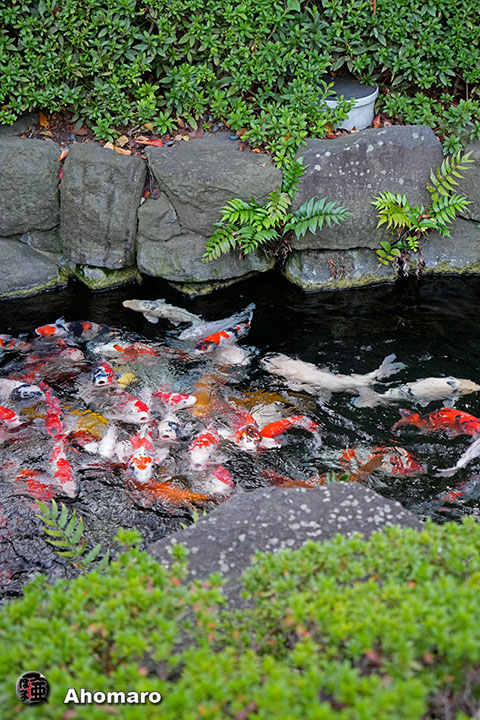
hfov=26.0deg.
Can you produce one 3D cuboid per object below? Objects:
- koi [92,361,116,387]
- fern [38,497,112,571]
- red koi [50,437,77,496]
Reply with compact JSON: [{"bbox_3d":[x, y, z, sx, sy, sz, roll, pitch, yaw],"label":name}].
[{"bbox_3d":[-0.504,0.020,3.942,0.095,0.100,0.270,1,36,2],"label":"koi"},{"bbox_3d":[-0.439,0.465,2.740,0.190,0.160,0.160,0,35,0],"label":"fern"},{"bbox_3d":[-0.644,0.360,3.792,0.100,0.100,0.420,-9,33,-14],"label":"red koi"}]

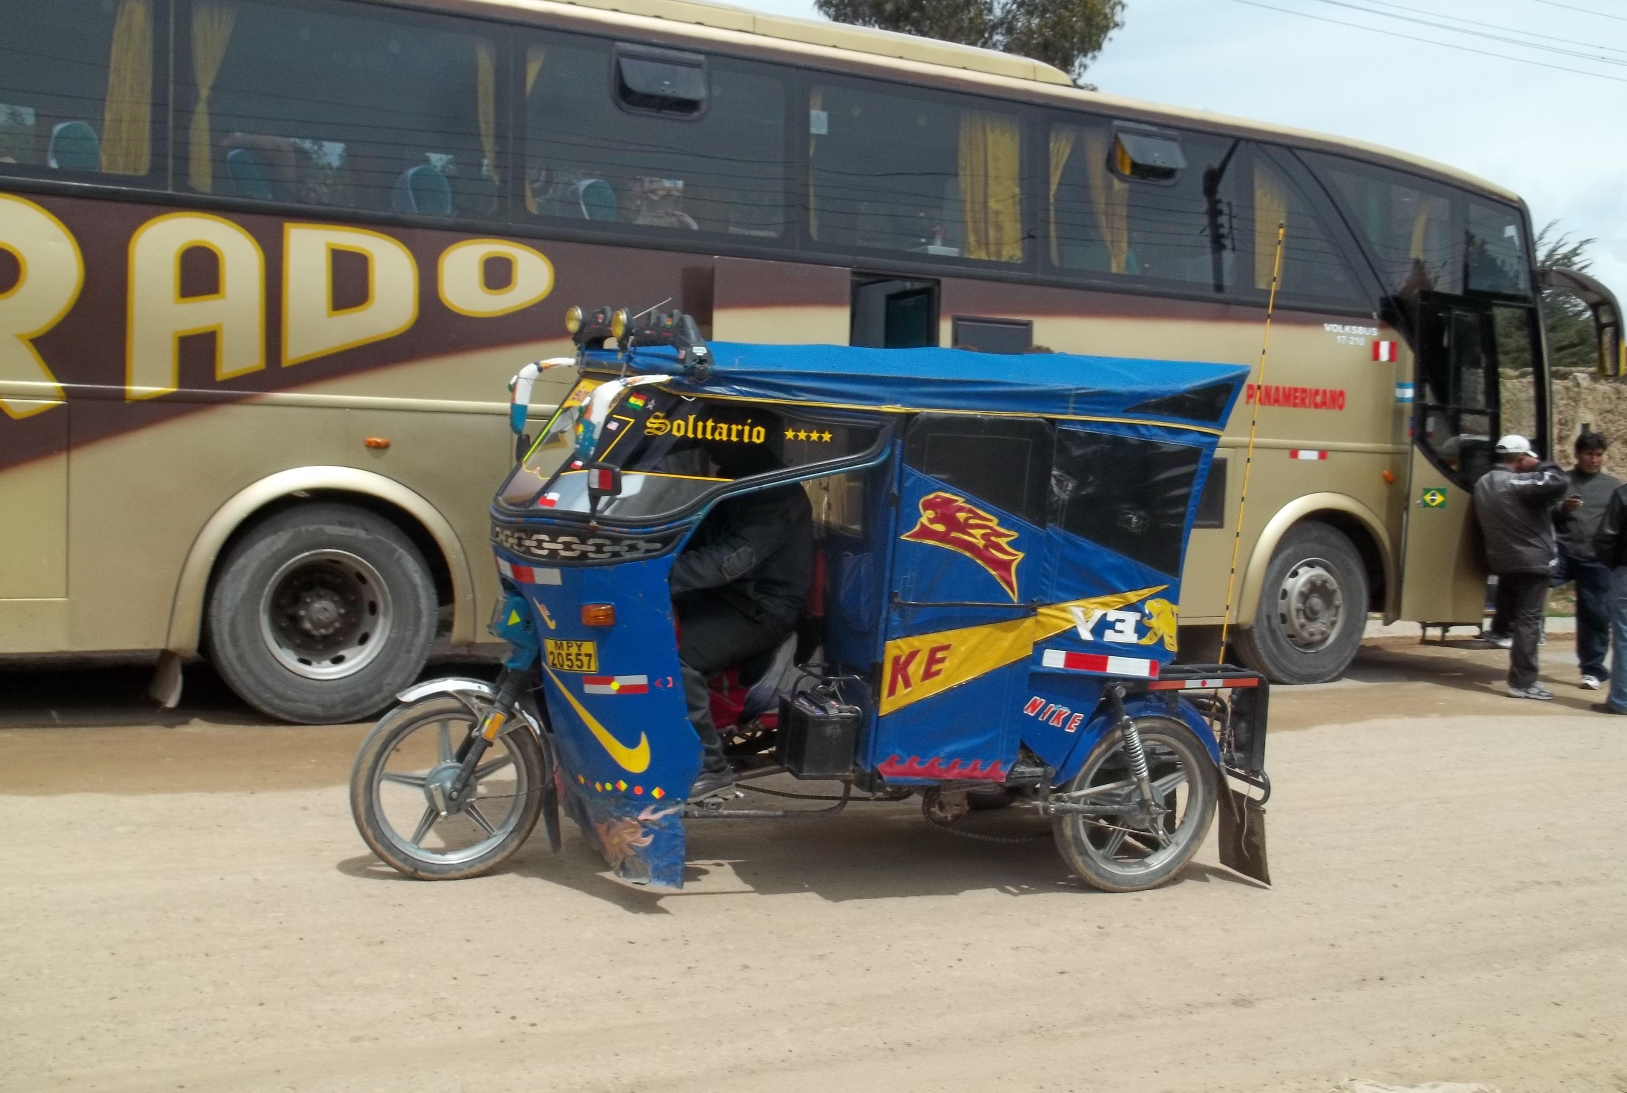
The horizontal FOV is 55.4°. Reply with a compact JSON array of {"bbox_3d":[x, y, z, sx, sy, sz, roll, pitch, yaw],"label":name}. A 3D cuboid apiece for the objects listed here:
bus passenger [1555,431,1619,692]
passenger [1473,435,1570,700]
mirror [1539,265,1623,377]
[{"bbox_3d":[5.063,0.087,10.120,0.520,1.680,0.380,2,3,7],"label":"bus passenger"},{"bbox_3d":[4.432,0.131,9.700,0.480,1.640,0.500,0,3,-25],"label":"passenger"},{"bbox_3d":[5.276,-1.549,10.649,0.480,0.780,0.300,0,3,-26],"label":"mirror"}]

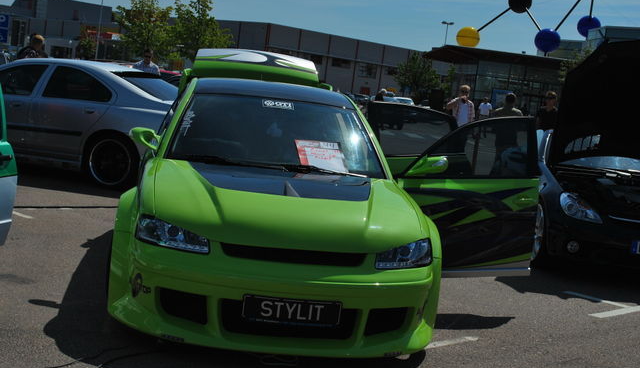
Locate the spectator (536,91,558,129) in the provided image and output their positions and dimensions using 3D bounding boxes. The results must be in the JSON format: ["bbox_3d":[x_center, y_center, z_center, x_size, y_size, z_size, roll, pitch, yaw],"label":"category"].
[{"bbox_3d":[3.981,-0.766,16.402,0.500,1.750,0.320,9,7,19],"label":"spectator"}]

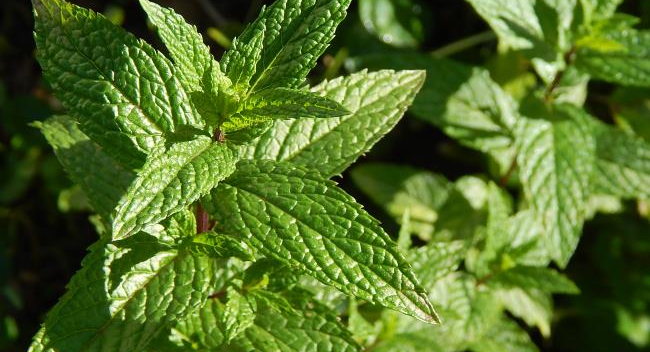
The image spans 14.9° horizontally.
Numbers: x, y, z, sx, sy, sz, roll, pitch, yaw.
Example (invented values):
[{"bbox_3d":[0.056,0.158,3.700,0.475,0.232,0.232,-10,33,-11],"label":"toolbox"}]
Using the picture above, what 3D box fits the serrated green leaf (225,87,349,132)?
[{"bbox_3d":[-0.009,-0.016,0.588,0.031,0.007,0.013,-1,44,15],"label":"serrated green leaf"}]

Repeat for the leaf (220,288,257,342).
[{"bbox_3d":[-0.022,0.036,0.632,0.011,0.005,0.015,6,65,0],"label":"leaf"}]

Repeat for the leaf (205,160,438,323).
[{"bbox_3d":[-0.001,0.016,0.598,0.065,0.011,0.026,33,58,11],"label":"leaf"}]

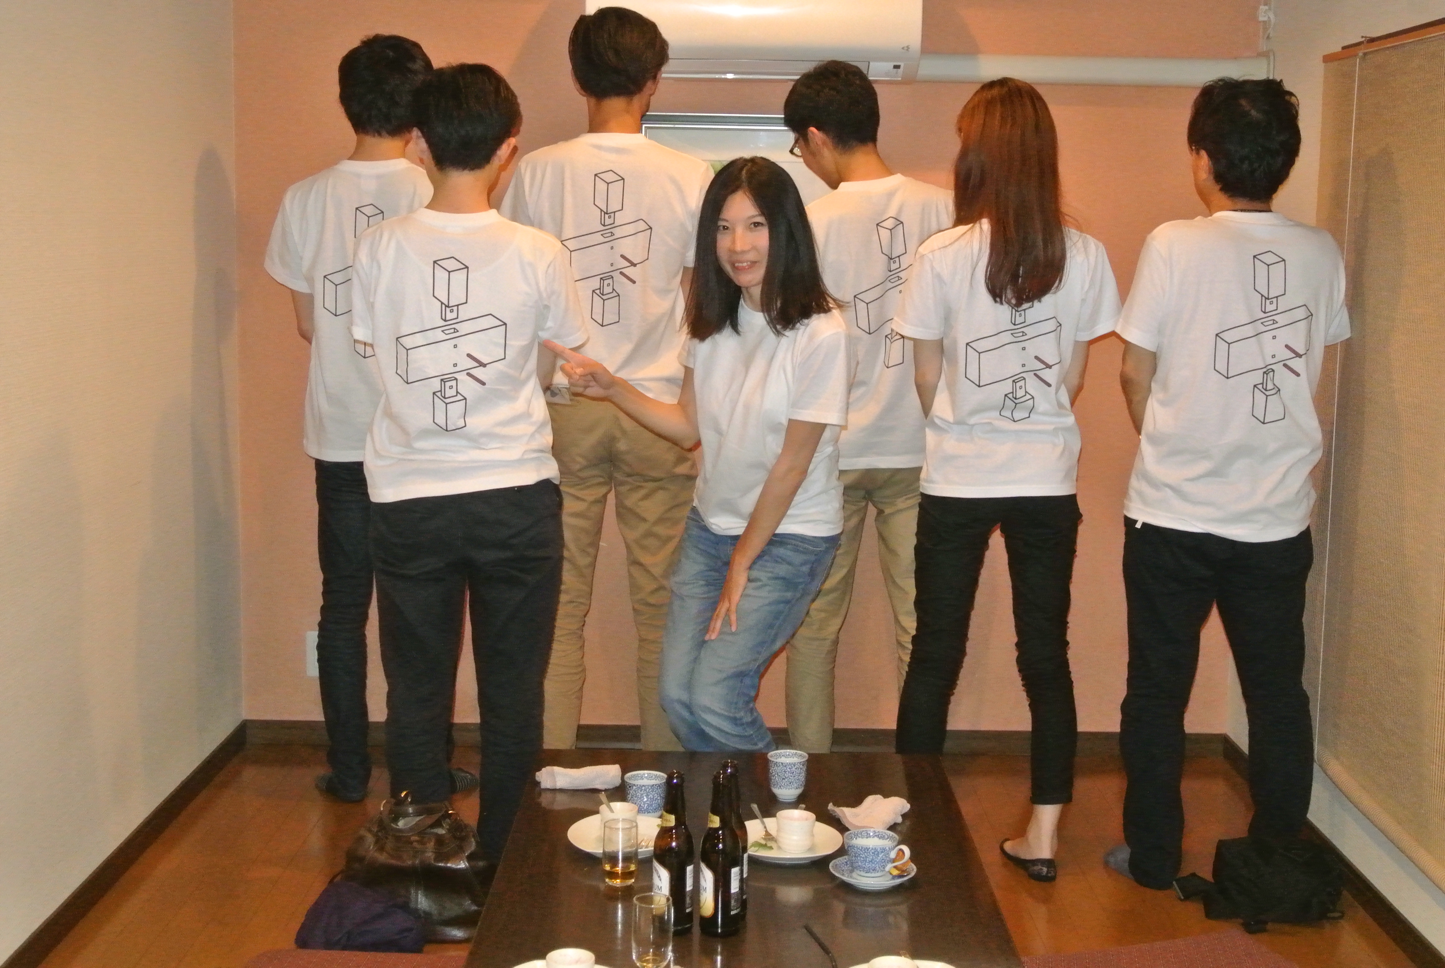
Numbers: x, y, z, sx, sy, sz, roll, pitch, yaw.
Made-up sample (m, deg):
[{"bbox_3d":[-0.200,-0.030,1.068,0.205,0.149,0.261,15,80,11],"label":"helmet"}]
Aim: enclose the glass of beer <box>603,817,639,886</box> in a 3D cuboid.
[{"bbox_3d":[-0.155,0.561,2.997,0.053,0.091,0.053,1,7,0],"label":"glass of beer"}]

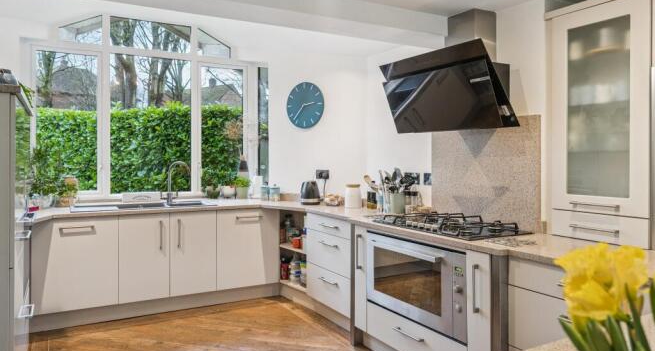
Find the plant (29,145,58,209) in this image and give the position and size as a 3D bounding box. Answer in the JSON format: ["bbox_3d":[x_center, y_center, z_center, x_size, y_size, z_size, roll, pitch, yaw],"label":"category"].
[{"bbox_3d":[-2.571,0.001,4.112,0.235,0.550,0.235,-1,2,-29],"label":"plant"}]

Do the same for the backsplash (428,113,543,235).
[{"bbox_3d":[1.015,-0.021,3.045,0.025,0.683,0.920,-1,2,-29],"label":"backsplash"}]

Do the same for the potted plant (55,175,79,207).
[{"bbox_3d":[-2.360,0.134,4.126,0.175,0.285,0.175,-1,2,-29],"label":"potted plant"}]

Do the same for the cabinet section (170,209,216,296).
[{"bbox_3d":[-1.305,0.675,4.220,0.404,0.720,0.570,-1,2,-29],"label":"cabinet section"}]

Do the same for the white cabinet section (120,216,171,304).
[{"bbox_3d":[-1.654,0.678,4.023,0.397,0.720,0.570,-1,2,-29],"label":"white cabinet section"}]

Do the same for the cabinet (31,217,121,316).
[{"bbox_3d":[-2.090,0.687,3.800,0.600,0.715,0.570,-1,1,-28],"label":"cabinet"}]

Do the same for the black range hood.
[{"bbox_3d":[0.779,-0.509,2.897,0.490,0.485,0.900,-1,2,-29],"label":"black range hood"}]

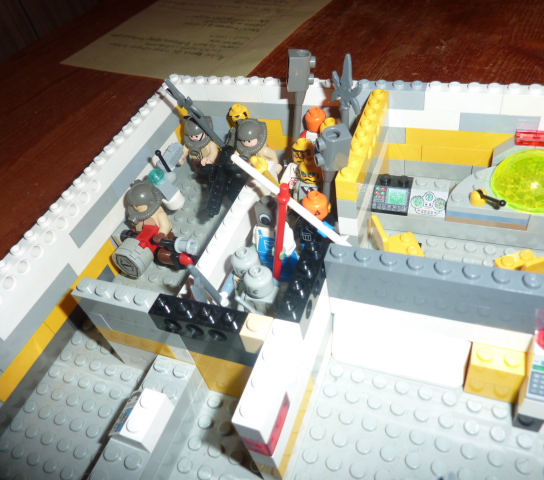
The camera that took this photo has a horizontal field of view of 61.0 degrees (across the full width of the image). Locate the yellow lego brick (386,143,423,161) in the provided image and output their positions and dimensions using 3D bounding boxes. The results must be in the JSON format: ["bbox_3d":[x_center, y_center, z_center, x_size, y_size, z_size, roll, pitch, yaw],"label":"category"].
[{"bbox_3d":[0.067,-0.046,0.232,0.017,0.010,0.008,9,50,21],"label":"yellow lego brick"}]

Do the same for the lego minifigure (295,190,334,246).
[{"bbox_3d":[0.020,-0.004,0.196,0.022,0.040,0.012,9,50,21],"label":"lego minifigure"}]

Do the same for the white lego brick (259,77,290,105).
[{"bbox_3d":[0.002,-0.077,0.236,0.016,0.011,0.008,9,50,21],"label":"white lego brick"}]

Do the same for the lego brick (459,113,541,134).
[{"bbox_3d":[0.100,-0.053,0.204,0.032,0.010,0.008,9,50,21],"label":"lego brick"}]

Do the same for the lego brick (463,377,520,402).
[{"bbox_3d":[0.075,0.048,0.158,0.016,0.010,0.008,9,50,21],"label":"lego brick"}]

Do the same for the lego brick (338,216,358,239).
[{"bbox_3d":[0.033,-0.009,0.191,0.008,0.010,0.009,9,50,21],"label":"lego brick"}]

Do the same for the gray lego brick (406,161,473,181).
[{"bbox_3d":[0.086,-0.038,0.237,0.032,0.010,0.008,9,50,21],"label":"gray lego brick"}]

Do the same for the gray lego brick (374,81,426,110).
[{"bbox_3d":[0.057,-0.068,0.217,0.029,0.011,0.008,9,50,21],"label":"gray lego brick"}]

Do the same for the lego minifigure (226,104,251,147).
[{"bbox_3d":[-0.014,-0.055,0.254,0.023,0.040,0.013,-6,46,8],"label":"lego minifigure"}]

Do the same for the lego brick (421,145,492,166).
[{"bbox_3d":[0.090,-0.043,0.225,0.032,0.010,0.008,9,50,21],"label":"lego brick"}]

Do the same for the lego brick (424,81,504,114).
[{"bbox_3d":[0.083,-0.062,0.202,0.032,0.011,0.008,9,50,21],"label":"lego brick"}]

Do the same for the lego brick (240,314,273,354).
[{"bbox_3d":[-0.004,0.028,0.136,0.008,0.011,0.008,9,50,21],"label":"lego brick"}]

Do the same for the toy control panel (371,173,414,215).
[{"bbox_3d":[0.056,-0.021,0.213,0.016,0.011,0.016,9,50,21],"label":"toy control panel"}]

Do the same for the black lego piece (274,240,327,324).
[{"bbox_3d":[0.011,0.015,0.147,0.008,0.011,0.032,9,50,21],"label":"black lego piece"}]

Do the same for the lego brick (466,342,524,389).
[{"bbox_3d":[0.073,0.041,0.151,0.016,0.011,0.008,9,50,21],"label":"lego brick"}]

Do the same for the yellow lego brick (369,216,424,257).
[{"bbox_3d":[0.054,0.000,0.196,0.018,0.018,0.016,-14,45,0],"label":"yellow lego brick"}]

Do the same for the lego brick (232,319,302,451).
[{"bbox_3d":[0.000,0.038,0.128,0.008,0.011,0.032,9,50,21],"label":"lego brick"}]

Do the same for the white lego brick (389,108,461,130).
[{"bbox_3d":[0.072,-0.059,0.217,0.032,0.010,0.008,9,50,21],"label":"white lego brick"}]

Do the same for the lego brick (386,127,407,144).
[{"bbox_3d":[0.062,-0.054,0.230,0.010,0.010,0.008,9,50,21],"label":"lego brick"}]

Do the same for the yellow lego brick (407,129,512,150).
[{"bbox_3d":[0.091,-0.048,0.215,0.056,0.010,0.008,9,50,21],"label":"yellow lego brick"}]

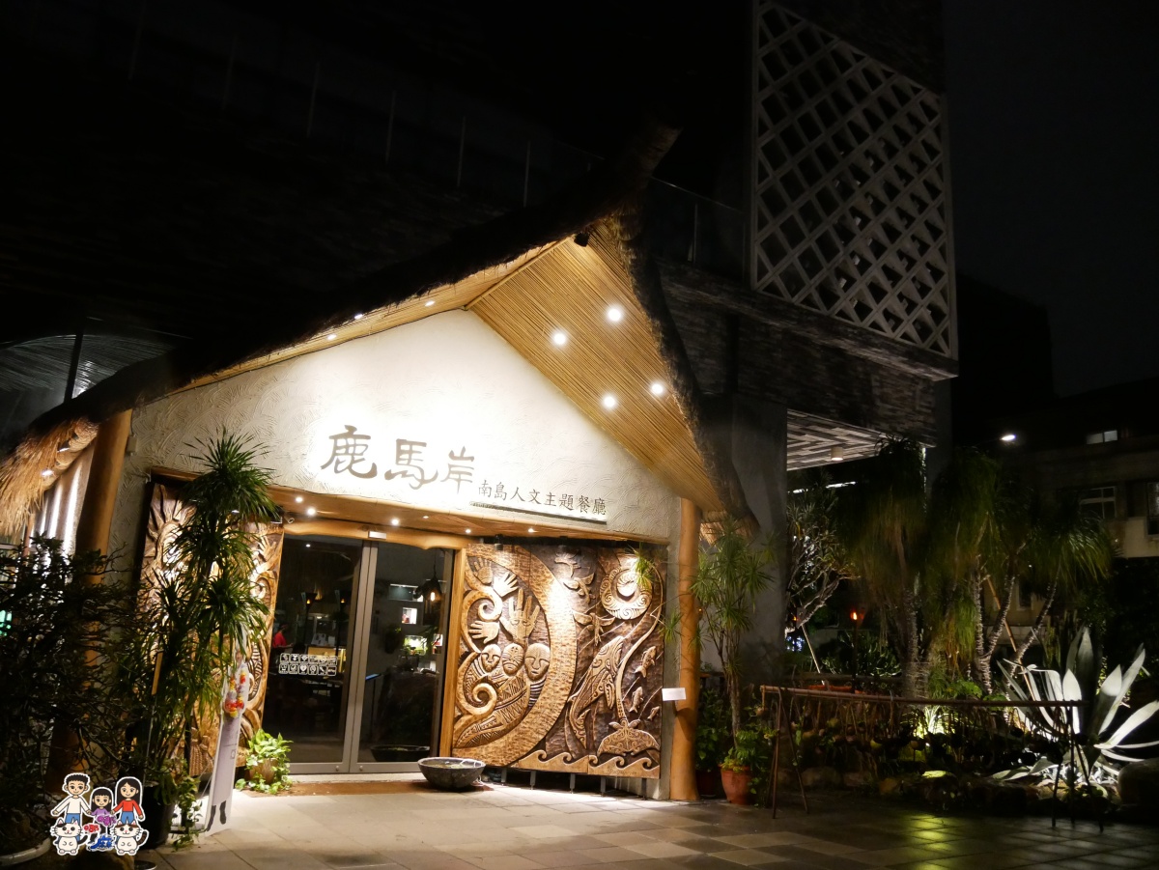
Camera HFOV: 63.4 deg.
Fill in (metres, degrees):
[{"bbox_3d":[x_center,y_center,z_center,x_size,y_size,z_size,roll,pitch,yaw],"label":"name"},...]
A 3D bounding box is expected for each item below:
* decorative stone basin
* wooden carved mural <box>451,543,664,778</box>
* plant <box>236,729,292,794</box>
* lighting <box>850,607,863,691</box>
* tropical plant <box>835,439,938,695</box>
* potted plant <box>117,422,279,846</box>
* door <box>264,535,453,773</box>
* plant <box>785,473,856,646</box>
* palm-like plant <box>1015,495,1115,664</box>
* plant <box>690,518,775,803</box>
[{"bbox_3d":[-1.316,3.584,9.887,0.720,0.280,0.720,4,-13,-6],"label":"decorative stone basin"},{"bbox_3d":[-0.219,2.429,10.345,2.320,2.410,0.120,0,-13,13],"label":"wooden carved mural"},{"bbox_3d":[-3.128,3.213,9.396,0.600,0.620,0.550,7,-14,-16],"label":"plant"},{"bbox_3d":[3.938,3.041,13.300,0.180,1.200,0.180,-1,-14,16],"label":"lighting"},{"bbox_3d":[4.303,1.944,13.200,1.350,3.650,1.350,-1,-14,18],"label":"tropical plant"},{"bbox_3d":[-2.894,1.515,7.130,1.120,2.900,1.120,8,-14,-21],"label":"potted plant"},{"bbox_3d":[-2.492,2.537,10.830,2.050,2.580,0.100,10,-15,-29],"label":"door"},{"bbox_3d":[3.605,1.916,14.200,1.100,2.600,1.200,0,-14,14],"label":"plant"},{"bbox_3d":[6.935,2.098,13.400,1.400,2.400,1.400,-4,-15,27],"label":"palm-like plant"},{"bbox_3d":[1.704,2.439,10.318,0.930,3.000,0.930,1,-13,10],"label":"plant"}]

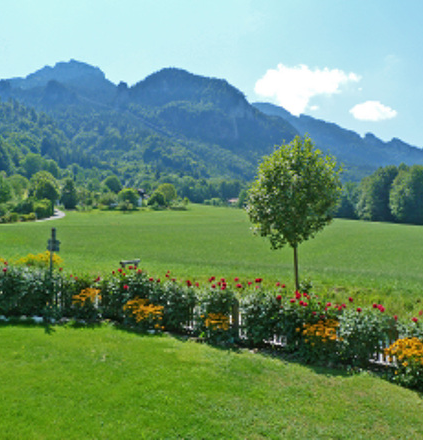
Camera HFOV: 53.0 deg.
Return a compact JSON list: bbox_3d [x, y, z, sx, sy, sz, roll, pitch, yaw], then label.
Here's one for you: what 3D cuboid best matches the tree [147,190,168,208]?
[{"bbox_3d":[-24.003,-8.947,185.000,8.728,7.856,8.467,0,-2,-7],"label":"tree"}]

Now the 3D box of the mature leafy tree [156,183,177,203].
[{"bbox_3d":[-21.231,-12.267,200.000,9.436,10.852,9.153,0,-2,-6],"label":"mature leafy tree"}]

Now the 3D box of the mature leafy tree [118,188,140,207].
[{"bbox_3d":[-34.820,-9.130,180.000,9.342,8.493,9.062,0,-2,-11],"label":"mature leafy tree"}]

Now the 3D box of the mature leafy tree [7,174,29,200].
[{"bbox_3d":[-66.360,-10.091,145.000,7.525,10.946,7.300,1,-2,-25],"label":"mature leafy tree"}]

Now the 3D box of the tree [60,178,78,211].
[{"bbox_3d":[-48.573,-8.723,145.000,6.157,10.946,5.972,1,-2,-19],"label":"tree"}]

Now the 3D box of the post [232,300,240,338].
[{"bbox_3d":[0.590,2.359,10.000,0.140,0.920,0.140,-1,-2,20],"label":"post"}]

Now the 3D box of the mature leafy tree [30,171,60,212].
[{"bbox_3d":[-54.041,-9.115,138.000,9.766,13.999,9.473,1,-2,-21],"label":"mature leafy tree"}]

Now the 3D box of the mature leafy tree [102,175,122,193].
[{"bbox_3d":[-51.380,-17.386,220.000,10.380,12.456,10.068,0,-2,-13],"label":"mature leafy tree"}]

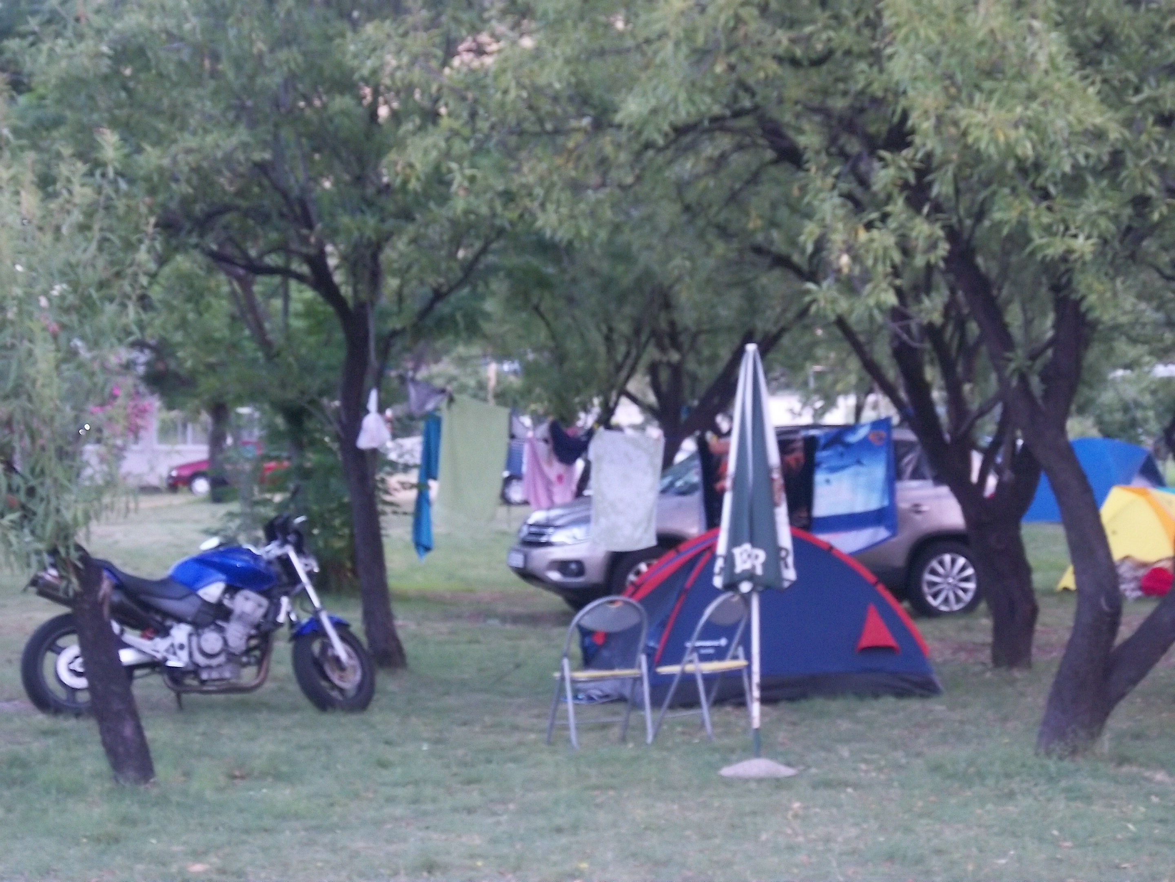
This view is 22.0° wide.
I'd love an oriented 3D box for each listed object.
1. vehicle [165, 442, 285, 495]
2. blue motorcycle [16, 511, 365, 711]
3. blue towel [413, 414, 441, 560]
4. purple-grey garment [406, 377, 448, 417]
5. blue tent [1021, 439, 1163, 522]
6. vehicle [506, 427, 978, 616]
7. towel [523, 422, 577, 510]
[{"bbox_3d":[-8.489,0.718,75.000,3.950,1.400,1.660,0,0,-12],"label":"vehicle"},{"bbox_3d":[-2.182,0.989,17.000,2.040,1.150,0.760,0,0,-3],"label":"blue motorcycle"},{"bbox_3d":[-1.092,0.310,20.600,0.200,1.000,0.120,0,0,0],"label":"blue towel"},{"bbox_3d":[-1.095,-0.300,20.600,0.280,0.270,0.090,0,0,0],"label":"purple-grey garment"},{"bbox_3d":[8.447,0.652,50.500,2.500,1.400,2.200,0,0,30],"label":"blue tent"},{"bbox_3d":[1.530,0.688,25.600,4.430,1.670,1.830,0,0,-18],"label":"vehicle"},{"bbox_3d":[-0.259,0.171,20.800,0.380,0.610,0.100,0,0,0],"label":"towel"}]

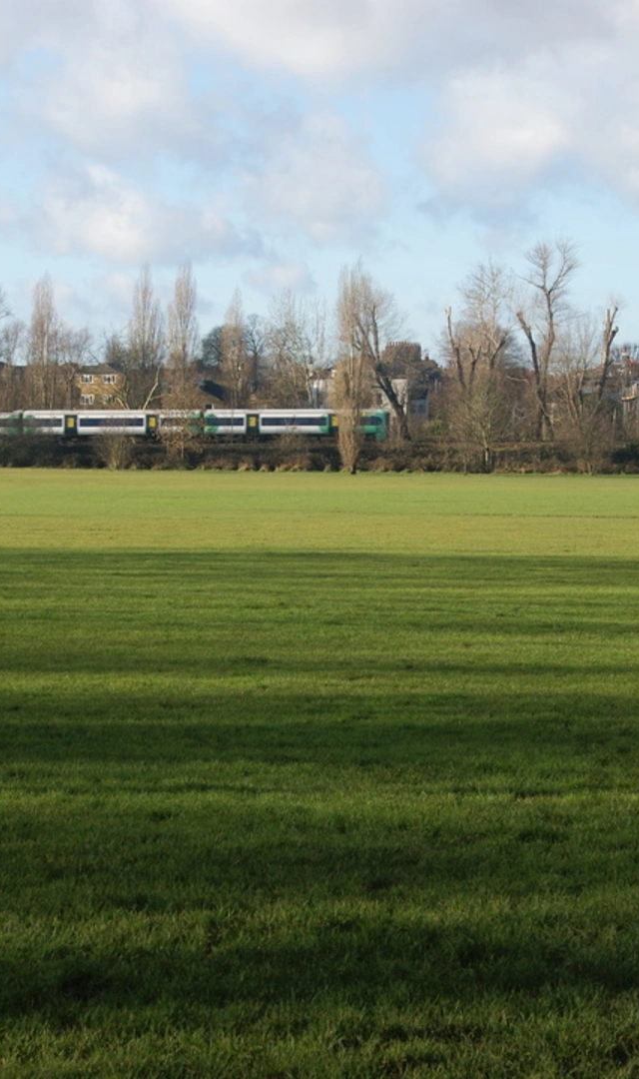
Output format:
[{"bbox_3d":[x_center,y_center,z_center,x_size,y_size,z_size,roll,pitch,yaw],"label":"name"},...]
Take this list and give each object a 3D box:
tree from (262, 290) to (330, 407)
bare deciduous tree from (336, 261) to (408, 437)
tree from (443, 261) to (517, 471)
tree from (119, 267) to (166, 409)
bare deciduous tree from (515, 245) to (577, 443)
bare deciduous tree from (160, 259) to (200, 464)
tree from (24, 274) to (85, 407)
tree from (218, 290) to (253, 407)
[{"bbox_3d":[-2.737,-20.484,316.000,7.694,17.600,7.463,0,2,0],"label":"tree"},{"bbox_3d":[5.585,-19.407,284.000,7.580,20.204,7.352,0,2,0],"label":"bare deciduous tree"},{"bbox_3d":[17.140,-18.470,286.000,7.900,22.220,7.900,0,2,0],"label":"tree"},{"bbox_3d":[-21.060,-21.870,319.000,5.530,21.050,5.530,0,2,0],"label":"tree"},{"bbox_3d":[25.520,-22.400,302.000,7.070,22.470,7.070,0,2,0],"label":"bare deciduous tree"},{"bbox_3d":[-14.694,-18.675,284.000,4.255,21.135,4.128,0,2,0],"label":"bare deciduous tree"},{"bbox_3d":[-30.949,-21.089,314.000,7.057,19.252,6.845,0,2,0],"label":"tree"},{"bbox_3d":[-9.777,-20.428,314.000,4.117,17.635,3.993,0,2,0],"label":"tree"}]

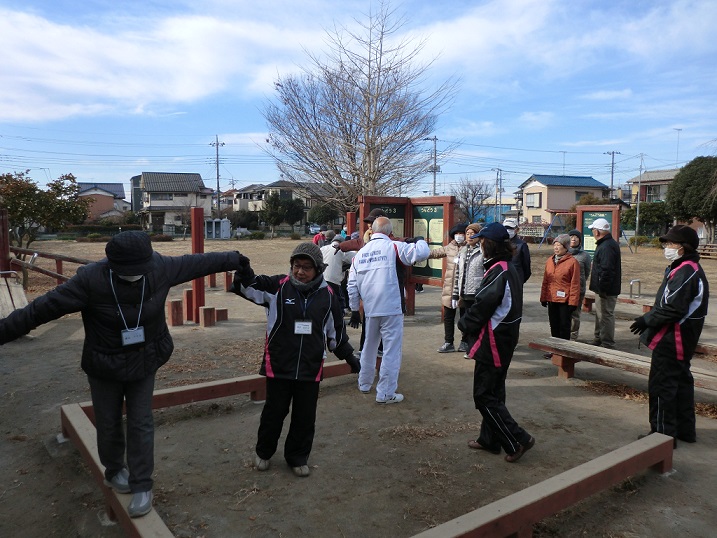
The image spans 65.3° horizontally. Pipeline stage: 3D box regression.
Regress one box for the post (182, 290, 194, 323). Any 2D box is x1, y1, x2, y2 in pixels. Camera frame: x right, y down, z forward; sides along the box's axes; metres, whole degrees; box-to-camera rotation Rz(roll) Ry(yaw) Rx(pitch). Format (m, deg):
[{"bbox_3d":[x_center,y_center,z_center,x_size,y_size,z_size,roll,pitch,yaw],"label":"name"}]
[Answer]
[{"bbox_3d":[-2.755,0.590,9.200,0.180,0.500,0.180,-4,6,-39],"label":"post"}]

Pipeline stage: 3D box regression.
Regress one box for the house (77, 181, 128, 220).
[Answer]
[{"bbox_3d":[-41.583,-9.832,90.497,8.500,7.800,8.000,-1,5,-17],"label":"house"}]

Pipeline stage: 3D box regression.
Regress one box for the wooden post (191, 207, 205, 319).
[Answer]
[{"bbox_3d":[-2.577,-0.048,8.980,0.160,1.860,0.160,-4,6,-41],"label":"wooden post"}]

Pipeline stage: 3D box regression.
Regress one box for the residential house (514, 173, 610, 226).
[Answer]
[{"bbox_3d":[22.299,-6.640,61.787,8.300,7.200,5.600,-2,5,-21],"label":"residential house"}]

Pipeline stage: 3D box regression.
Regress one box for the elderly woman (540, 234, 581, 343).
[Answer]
[{"bbox_3d":[2.443,0.319,6.711,0.500,1.470,0.340,4,6,43],"label":"elderly woman"}]

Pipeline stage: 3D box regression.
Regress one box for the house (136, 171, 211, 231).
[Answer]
[{"bbox_3d":[-23.739,-8.390,72.554,9.000,7.900,7.800,-2,5,-22],"label":"house"}]

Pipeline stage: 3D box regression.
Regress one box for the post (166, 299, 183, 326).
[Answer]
[{"bbox_3d":[-2.909,0.694,8.919,0.180,0.395,0.180,-3,5,-38],"label":"post"}]

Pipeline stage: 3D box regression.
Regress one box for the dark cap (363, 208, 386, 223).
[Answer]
[{"bbox_3d":[0.176,-0.550,5.800,0.260,0.150,0.200,-3,5,-30],"label":"dark cap"}]

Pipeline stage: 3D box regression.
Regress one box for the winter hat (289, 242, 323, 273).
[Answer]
[{"bbox_3d":[-0.323,-0.066,3.507,0.210,0.200,0.250,7,10,23],"label":"winter hat"}]

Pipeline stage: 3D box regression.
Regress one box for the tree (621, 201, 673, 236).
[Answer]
[{"bbox_3d":[24.202,-4.034,47.000,4.400,3.500,3.800,2,5,27],"label":"tree"}]

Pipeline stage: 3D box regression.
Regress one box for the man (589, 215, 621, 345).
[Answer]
[{"bbox_3d":[3.227,0.177,7.274,0.380,1.670,0.500,3,5,37],"label":"man"}]

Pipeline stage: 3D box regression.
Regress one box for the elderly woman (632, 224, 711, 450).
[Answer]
[{"bbox_3d":[2.223,0.472,3.976,0.480,1.570,0.500,0,4,0],"label":"elderly woman"}]

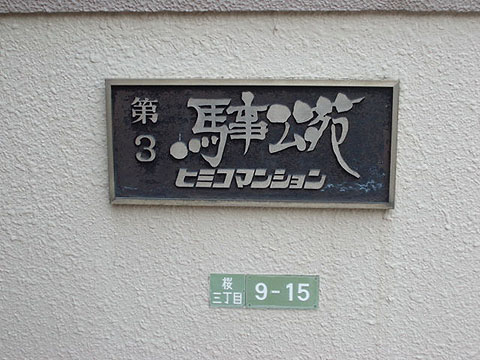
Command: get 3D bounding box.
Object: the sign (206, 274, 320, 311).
[{"bbox_3d":[0.040,0.183,1.293,0.179,0.059,0.007,1,12,4],"label":"sign"}]

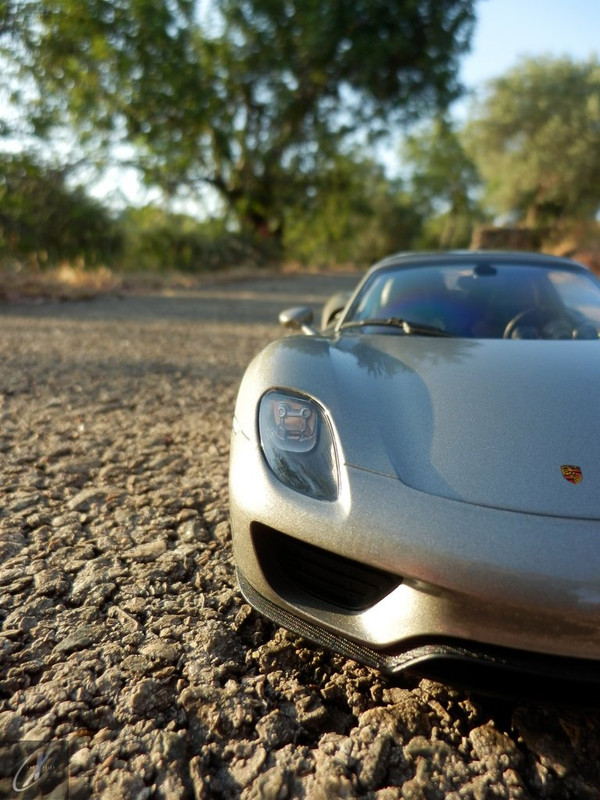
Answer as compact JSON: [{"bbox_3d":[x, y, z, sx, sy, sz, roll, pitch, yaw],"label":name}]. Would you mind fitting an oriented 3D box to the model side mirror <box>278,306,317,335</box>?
[{"bbox_3d":[-0.001,-0.022,0.151,0.011,0.008,0.007,0,14,9],"label":"model side mirror"}]

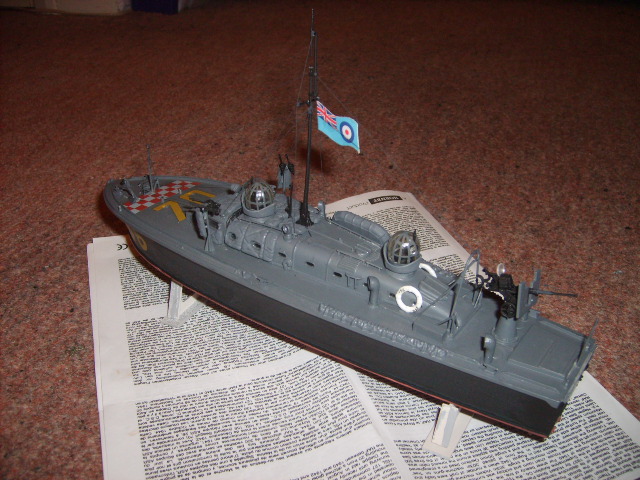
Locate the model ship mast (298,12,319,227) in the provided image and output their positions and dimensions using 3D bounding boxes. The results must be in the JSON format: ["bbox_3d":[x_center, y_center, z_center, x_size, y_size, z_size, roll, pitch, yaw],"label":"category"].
[{"bbox_3d":[-0.005,-0.047,0.274,0.007,0.096,0.014,20,33,29],"label":"model ship mast"}]

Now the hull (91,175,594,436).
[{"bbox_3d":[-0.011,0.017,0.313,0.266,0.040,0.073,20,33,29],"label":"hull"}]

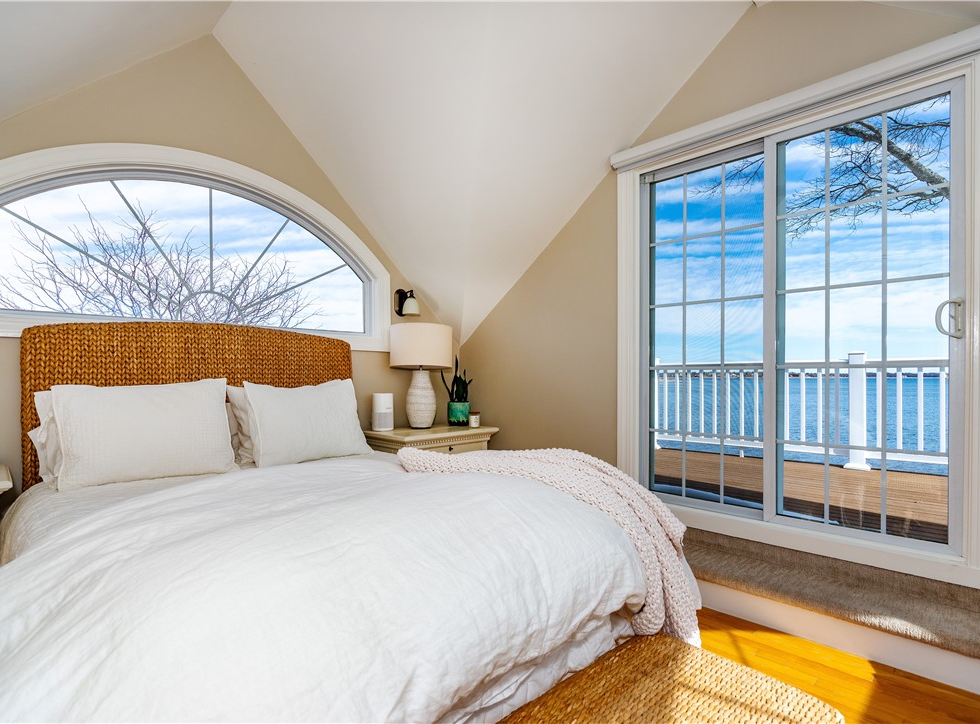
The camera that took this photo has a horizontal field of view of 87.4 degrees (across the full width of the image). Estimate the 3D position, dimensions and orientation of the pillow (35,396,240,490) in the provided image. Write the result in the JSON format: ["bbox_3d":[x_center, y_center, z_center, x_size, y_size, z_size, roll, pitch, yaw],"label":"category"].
[{"bbox_3d":[-1.599,0.313,2.324,0.665,0.453,0.171,1,-17,-45],"label":"pillow"}]

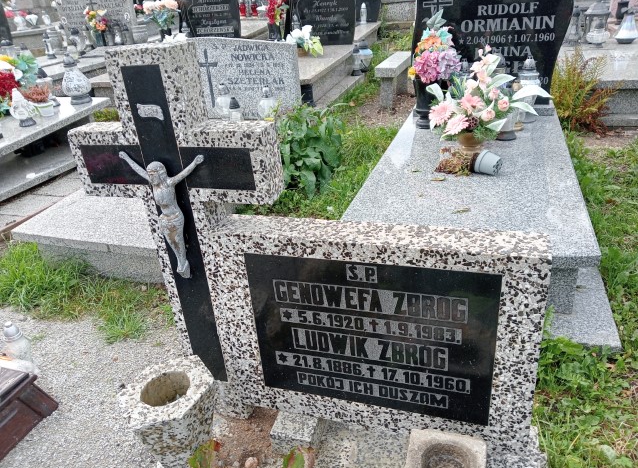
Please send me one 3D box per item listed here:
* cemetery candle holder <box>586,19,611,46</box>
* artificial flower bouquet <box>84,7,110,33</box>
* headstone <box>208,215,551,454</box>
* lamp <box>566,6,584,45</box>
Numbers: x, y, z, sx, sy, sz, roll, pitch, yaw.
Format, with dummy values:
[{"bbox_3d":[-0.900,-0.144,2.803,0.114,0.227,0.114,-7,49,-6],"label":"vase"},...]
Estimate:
[{"bbox_3d":[2.520,-1.814,4.658,0.200,0.225,0.200,4,27,18],"label":"cemetery candle holder"},{"bbox_3d":[-2.670,-2.574,6.200,0.260,0.300,0.210,4,27,18],"label":"artificial flower bouquet"},{"bbox_3d":[0.127,0.230,1.224,0.720,0.514,0.107,4,27,19],"label":"headstone"},{"bbox_3d":[2.518,-2.024,5.027,0.165,0.340,0.165,4,27,19],"label":"lamp"}]

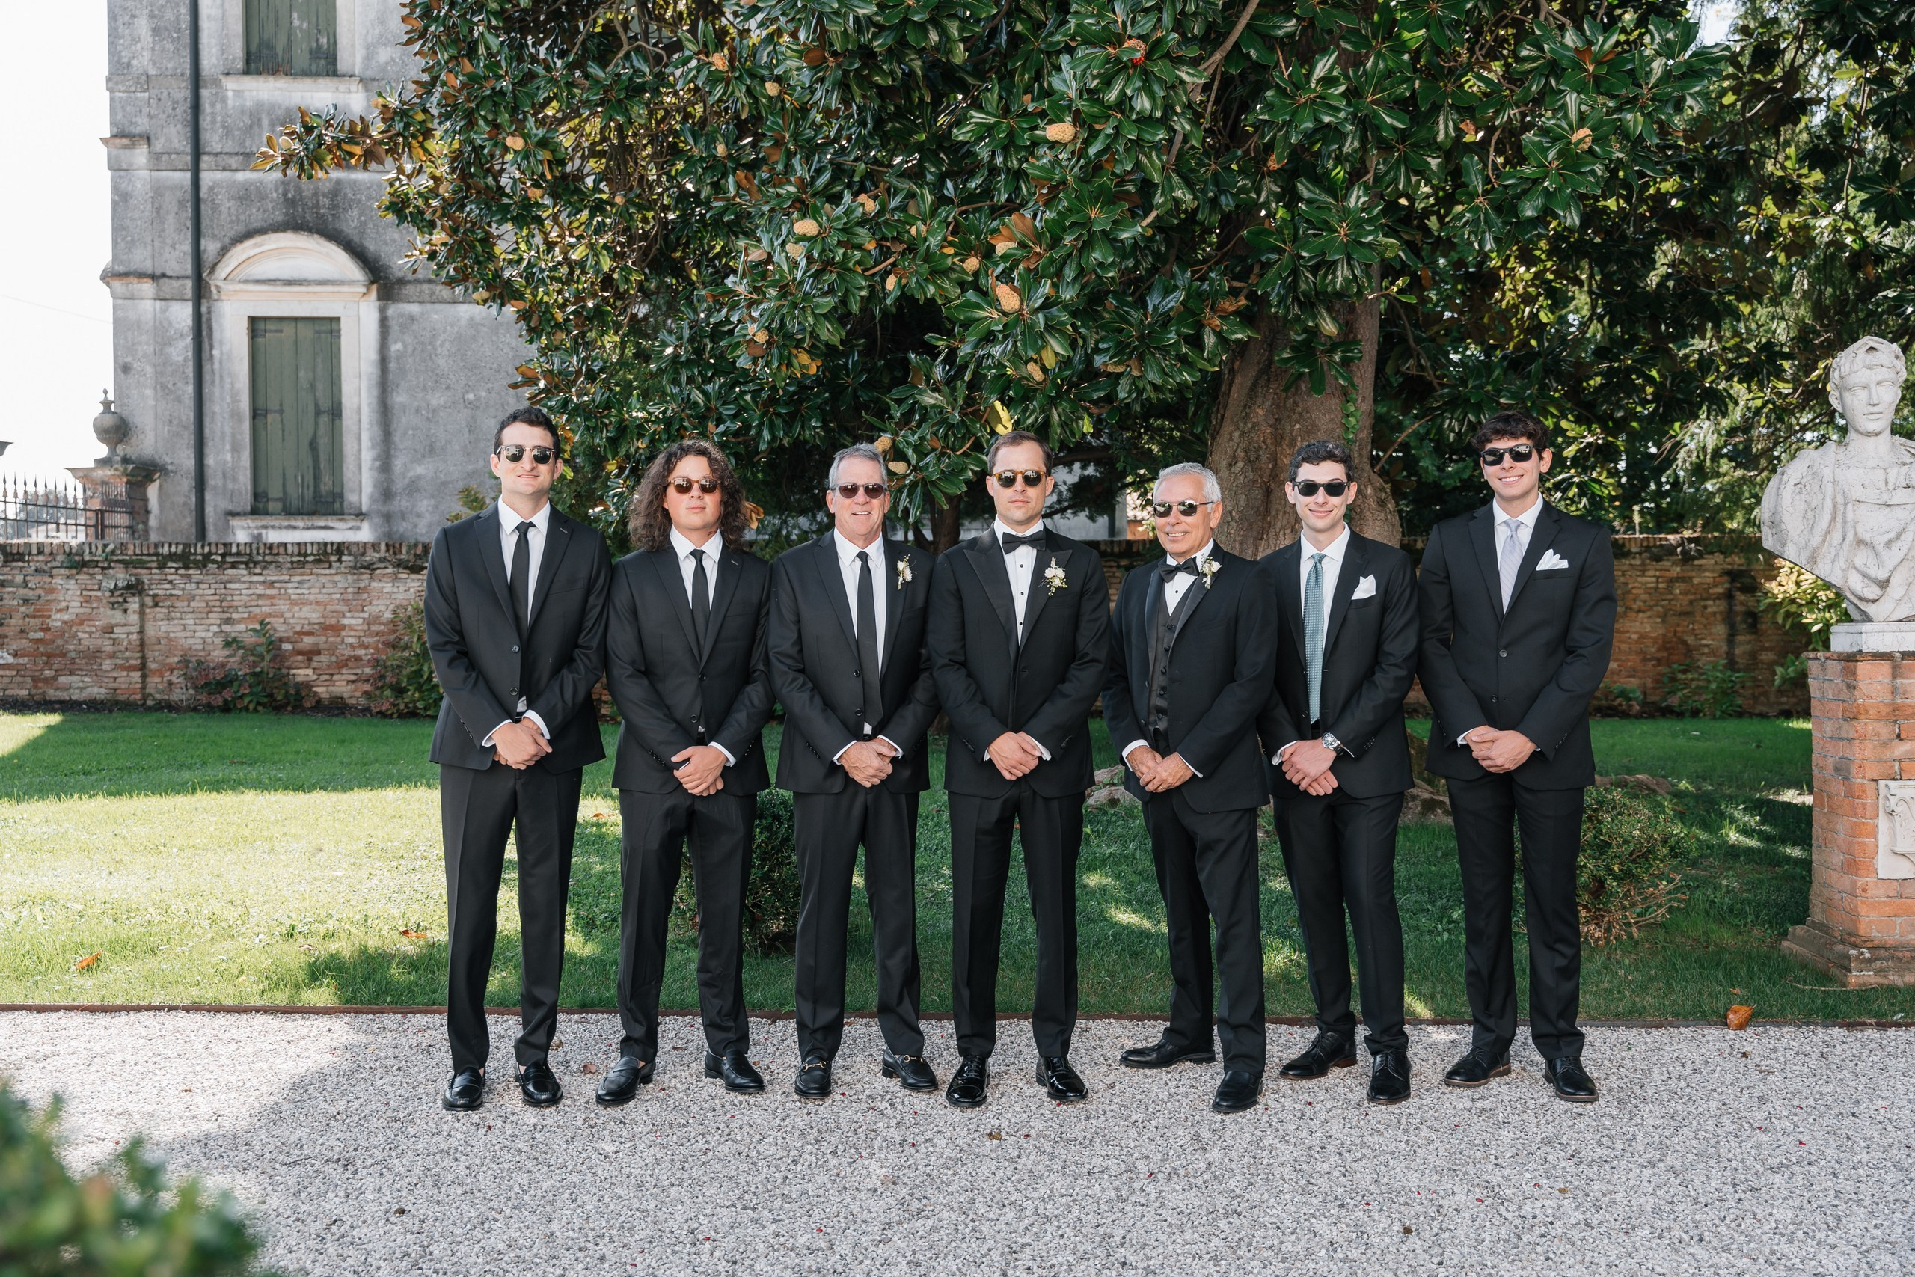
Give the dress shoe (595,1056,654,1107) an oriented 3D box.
[{"bbox_3d":[-0.909,1.187,4.666,0.106,0.105,0.298,0,1,13],"label":"dress shoe"}]

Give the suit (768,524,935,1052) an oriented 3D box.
[{"bbox_3d":[-0.287,0.443,4.750,0.475,1.470,0.310,0,1,-4],"label":"suit"}]

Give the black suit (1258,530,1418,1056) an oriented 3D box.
[{"bbox_3d":[1.062,0.430,4.728,0.470,1.476,0.340,1,2,26],"label":"black suit"}]

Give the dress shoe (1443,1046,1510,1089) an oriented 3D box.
[{"bbox_3d":[1.468,1.180,4.804,0.300,0.110,0.110,-2,3,-44],"label":"dress shoe"}]

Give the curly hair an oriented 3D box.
[{"bbox_3d":[-0.736,-0.387,4.680,0.320,0.295,0.270,0,1,-8],"label":"curly hair"}]

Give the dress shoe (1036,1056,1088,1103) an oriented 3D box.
[{"bbox_3d":[0.287,1.183,4.705,0.105,0.110,0.300,-1,2,-14],"label":"dress shoe"}]

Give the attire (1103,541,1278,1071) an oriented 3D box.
[{"bbox_3d":[0.655,0.460,4.770,0.465,1.450,0.350,1,1,31],"label":"attire"}]

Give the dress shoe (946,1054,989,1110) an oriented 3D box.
[{"bbox_3d":[0.029,1.187,4.654,0.106,0.105,0.298,0,1,8],"label":"dress shoe"}]

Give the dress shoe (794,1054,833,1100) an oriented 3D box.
[{"bbox_3d":[-0.402,1.186,4.736,0.106,0.105,0.298,0,1,-3],"label":"dress shoe"}]

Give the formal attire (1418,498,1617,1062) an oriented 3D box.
[{"bbox_3d":[1.559,0.400,4.713,0.550,1.554,0.360,1,2,20],"label":"formal attire"}]

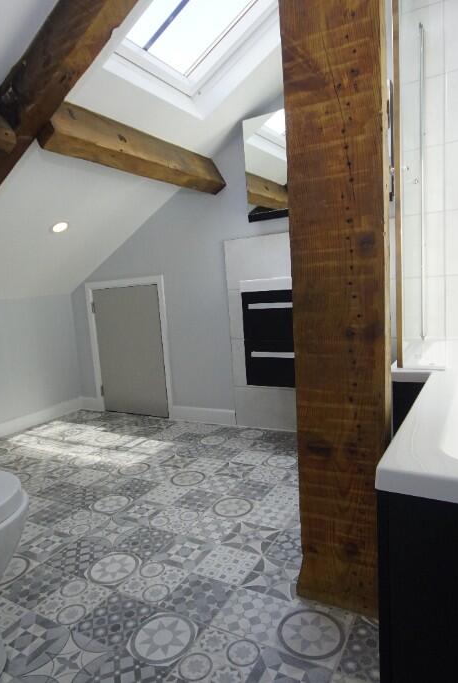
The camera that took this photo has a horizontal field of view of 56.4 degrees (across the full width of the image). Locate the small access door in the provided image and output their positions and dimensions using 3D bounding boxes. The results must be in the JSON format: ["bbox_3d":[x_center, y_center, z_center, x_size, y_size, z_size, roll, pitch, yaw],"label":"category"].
[{"bbox_3d":[-0.693,0.077,3.017,0.568,0.899,0.040,0,7,27],"label":"small access door"}]

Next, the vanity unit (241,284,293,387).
[{"bbox_3d":[0.439,-0.066,2.140,0.600,0.510,0.430,0,7,27],"label":"vanity unit"}]

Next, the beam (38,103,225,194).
[{"bbox_3d":[-0.387,-0.887,2.022,0.086,0.176,1.180,-32,-8,30],"label":"beam"}]

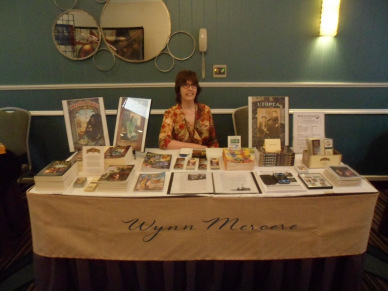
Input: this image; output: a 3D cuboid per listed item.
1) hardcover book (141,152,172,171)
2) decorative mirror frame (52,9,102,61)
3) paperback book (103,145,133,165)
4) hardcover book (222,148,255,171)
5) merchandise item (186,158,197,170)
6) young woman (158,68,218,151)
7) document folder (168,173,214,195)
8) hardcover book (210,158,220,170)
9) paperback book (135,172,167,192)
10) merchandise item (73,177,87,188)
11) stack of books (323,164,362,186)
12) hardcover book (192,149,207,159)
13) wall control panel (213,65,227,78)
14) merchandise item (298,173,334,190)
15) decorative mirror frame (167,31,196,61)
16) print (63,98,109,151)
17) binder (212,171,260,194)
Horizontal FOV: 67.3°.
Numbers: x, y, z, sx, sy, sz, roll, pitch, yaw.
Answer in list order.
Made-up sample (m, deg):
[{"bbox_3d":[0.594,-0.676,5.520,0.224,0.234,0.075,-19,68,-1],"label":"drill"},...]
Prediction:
[{"bbox_3d":[-0.242,0.113,1.958,0.185,0.020,0.265,-1,17,-1],"label":"hardcover book"},{"bbox_3d":[-1.099,-1.036,2.742,0.465,0.465,0.030,0,17,1],"label":"decorative mirror frame"},{"bbox_3d":[-0.509,0.078,1.976,0.155,0.078,0.240,-1,17,-3],"label":"paperback book"},{"bbox_3d":[0.296,0.094,1.930,0.178,0.065,0.245,0,17,2],"label":"hardcover book"},{"bbox_3d":[-0.012,0.123,1.905,0.056,0.015,0.178,1,17,4],"label":"merchandise item"},{"bbox_3d":[-0.040,0.074,2.379,0.480,1.320,0.620,0,16,0],"label":"young woman"},{"bbox_3d":[-0.011,0.210,1.643,0.242,0.015,0.291,-1,17,2],"label":"document folder"},{"bbox_3d":[0.141,0.123,1.929,0.057,0.013,0.175,0,17,3],"label":"hardcover book"},{"bbox_3d":[-0.241,0.207,1.629,0.150,0.012,0.240,-1,17,-2],"label":"paperback book"},{"bbox_3d":[-0.630,0.207,1.621,0.052,0.017,0.093,-3,17,-10],"label":"merchandise item"},{"bbox_3d":[0.858,0.172,1.696,0.150,0.042,0.222,1,17,2],"label":"stack of books"},{"bbox_3d":[0.043,0.061,2.127,0.100,0.015,0.205,0,17,2],"label":"hardcover book"},{"bbox_3d":[0.256,-0.722,2.844,0.126,0.116,0.020,0,17,1],"label":"wall control panel"},{"bbox_3d":[0.678,0.199,1.635,0.129,0.014,0.187,0,17,3],"label":"merchandise item"},{"bbox_3d":[-0.119,-0.965,2.827,0.280,0.285,0.025,0,16,0],"label":"decorative mirror frame"},{"bbox_3d":[-0.825,-0.168,2.245,0.305,0.410,0.020,-8,-1,-24],"label":"print"},{"bbox_3d":[0.230,0.201,1.645,0.246,0.014,0.292,0,16,0],"label":"binder"}]

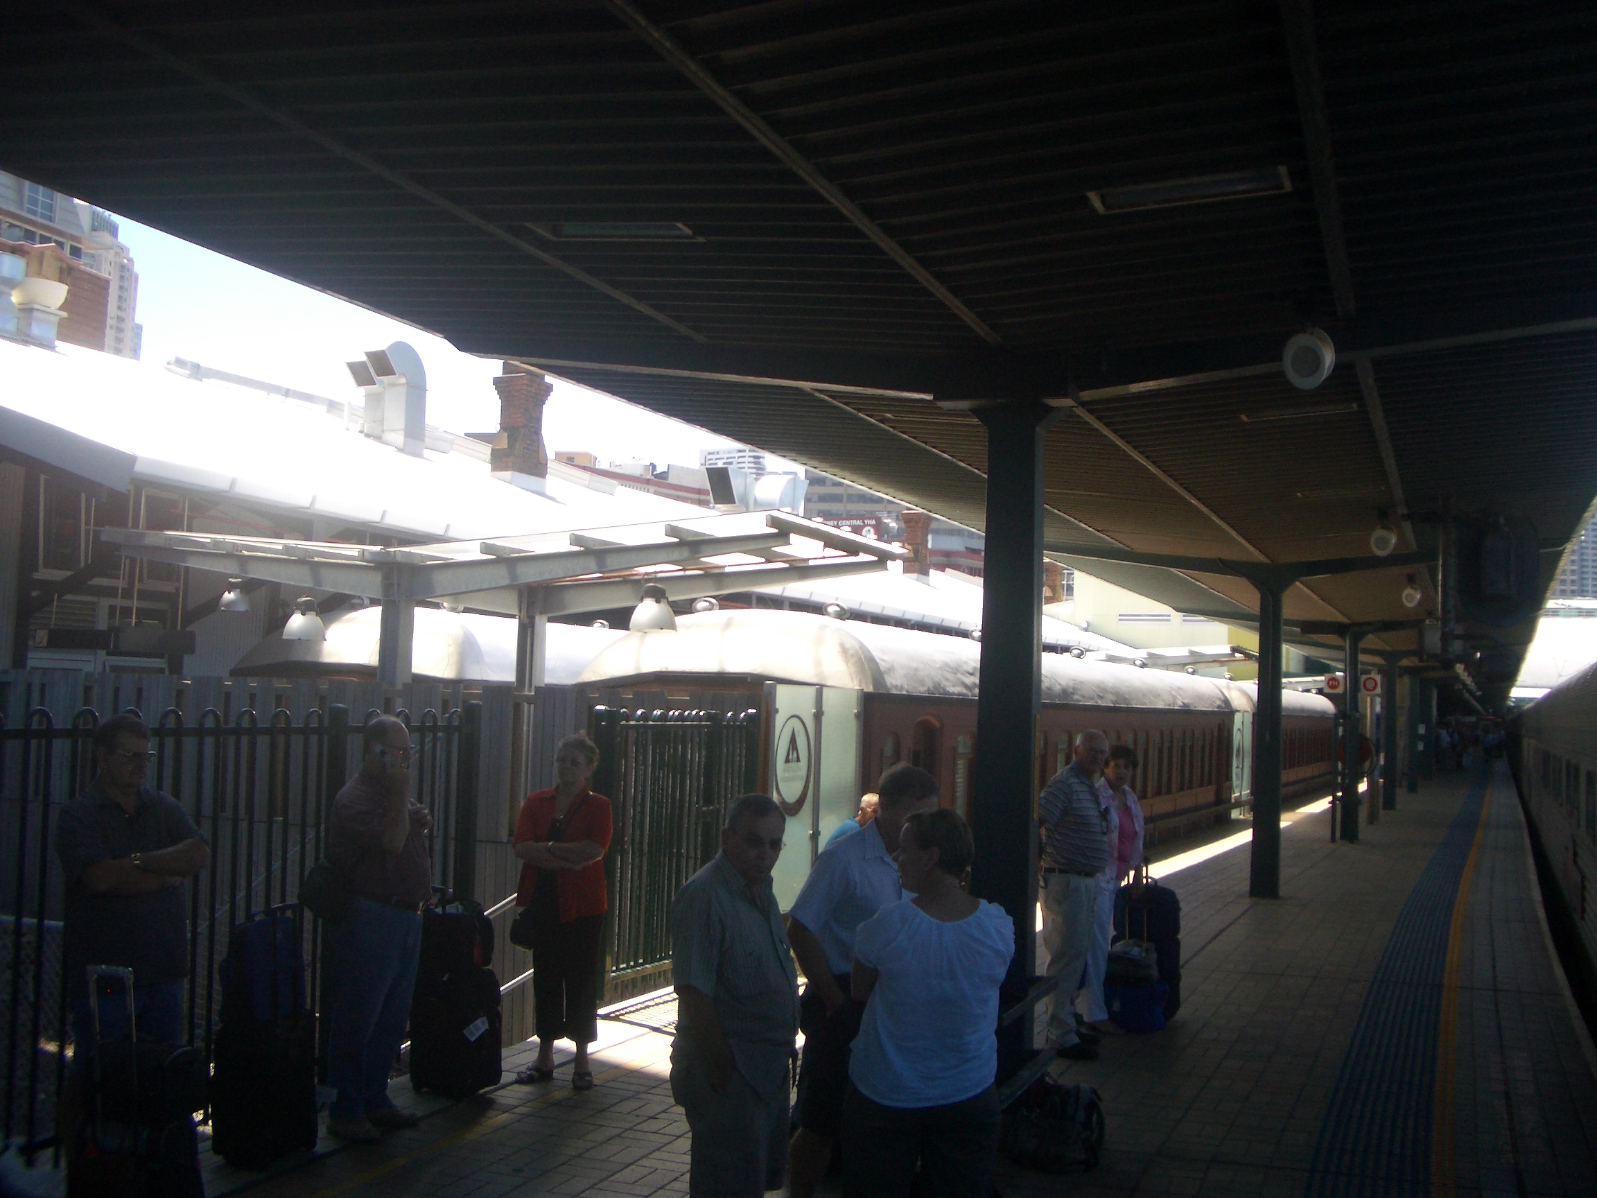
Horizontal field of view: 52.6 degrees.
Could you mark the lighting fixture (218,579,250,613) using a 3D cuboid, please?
[{"bbox_3d":[-7.098,-0.039,20.300,0.400,0.430,0.400,1,-4,0],"label":"lighting fixture"}]

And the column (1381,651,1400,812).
[{"bbox_3d":[12.386,2.763,33.744,0.300,3.260,0.280,0,-4,24],"label":"column"}]

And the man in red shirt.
[{"bbox_3d":[-1.718,1.336,6.698,0.390,1.701,0.500,1,-4,18],"label":"man in red shirt"}]

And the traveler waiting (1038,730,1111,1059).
[{"bbox_3d":[1.510,1.569,8.744,0.370,1.721,0.500,0,-4,23],"label":"traveler waiting"}]

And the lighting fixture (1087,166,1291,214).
[{"bbox_3d":[1.277,-1.338,5.270,0.620,0.090,0.260,-2,-5,21],"label":"lighting fixture"}]

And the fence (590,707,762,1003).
[{"bbox_3d":[-0.729,1.583,10.418,0.110,1.750,2.060,0,-4,24],"label":"fence"}]

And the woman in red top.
[{"bbox_3d":[-1.117,1.468,7.630,0.460,1.640,0.350,1,-4,3],"label":"woman in red top"}]

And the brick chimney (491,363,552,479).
[{"bbox_3d":[-5.197,-3.430,30.300,0.750,2.300,1.150,0,-4,22],"label":"brick chimney"}]

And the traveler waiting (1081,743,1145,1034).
[{"bbox_3d":[1.813,1.669,9.330,0.440,1.620,0.340,3,-4,-18],"label":"traveler waiting"}]

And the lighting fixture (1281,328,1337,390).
[{"bbox_3d":[2.405,-1.130,7.600,0.150,0.260,0.255,-21,9,-30],"label":"lighting fixture"}]

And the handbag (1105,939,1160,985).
[{"bbox_3d":[1.916,2.084,9.270,0.310,0.250,0.200,1,-4,12],"label":"handbag"}]

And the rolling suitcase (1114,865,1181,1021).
[{"bbox_3d":[2.126,2.069,9.799,0.400,0.900,0.280,1,-4,12],"label":"rolling suitcase"}]

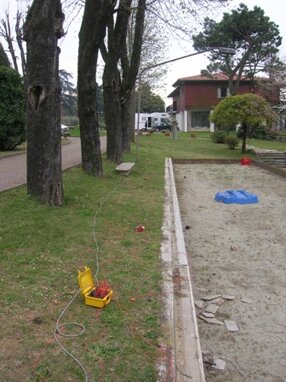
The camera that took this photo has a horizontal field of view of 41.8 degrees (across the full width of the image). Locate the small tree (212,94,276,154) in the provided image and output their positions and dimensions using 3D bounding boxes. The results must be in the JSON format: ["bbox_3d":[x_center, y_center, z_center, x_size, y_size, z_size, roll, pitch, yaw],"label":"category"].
[{"bbox_3d":[5.778,-3.890,21.452,3.900,3.550,3.800,0,10,0],"label":"small tree"}]

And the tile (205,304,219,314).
[{"bbox_3d":[0.684,1.178,3.725,0.105,0.018,0.140,5,11,28],"label":"tile"}]

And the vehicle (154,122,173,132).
[{"bbox_3d":[3.401,-9.659,56.683,3.900,1.450,1.650,0,10,0],"label":"vehicle"}]

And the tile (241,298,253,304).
[{"bbox_3d":[1.091,1.161,3.918,0.105,0.018,0.078,7,12,35],"label":"tile"}]

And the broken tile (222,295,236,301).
[{"bbox_3d":[0.848,1.033,3.659,0.125,0.018,0.085,0,10,0],"label":"broken tile"}]

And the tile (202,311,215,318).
[{"bbox_3d":[0.633,1.200,3.595,0.085,0.018,0.110,-3,10,-19],"label":"tile"}]

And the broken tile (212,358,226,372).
[{"bbox_3d":[0.588,1.337,2.873,0.085,0.018,0.105,3,10,19],"label":"broken tile"}]

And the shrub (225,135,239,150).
[{"bbox_3d":[5.593,-3.055,23.620,0.920,0.970,0.900,0,10,0],"label":"shrub"}]

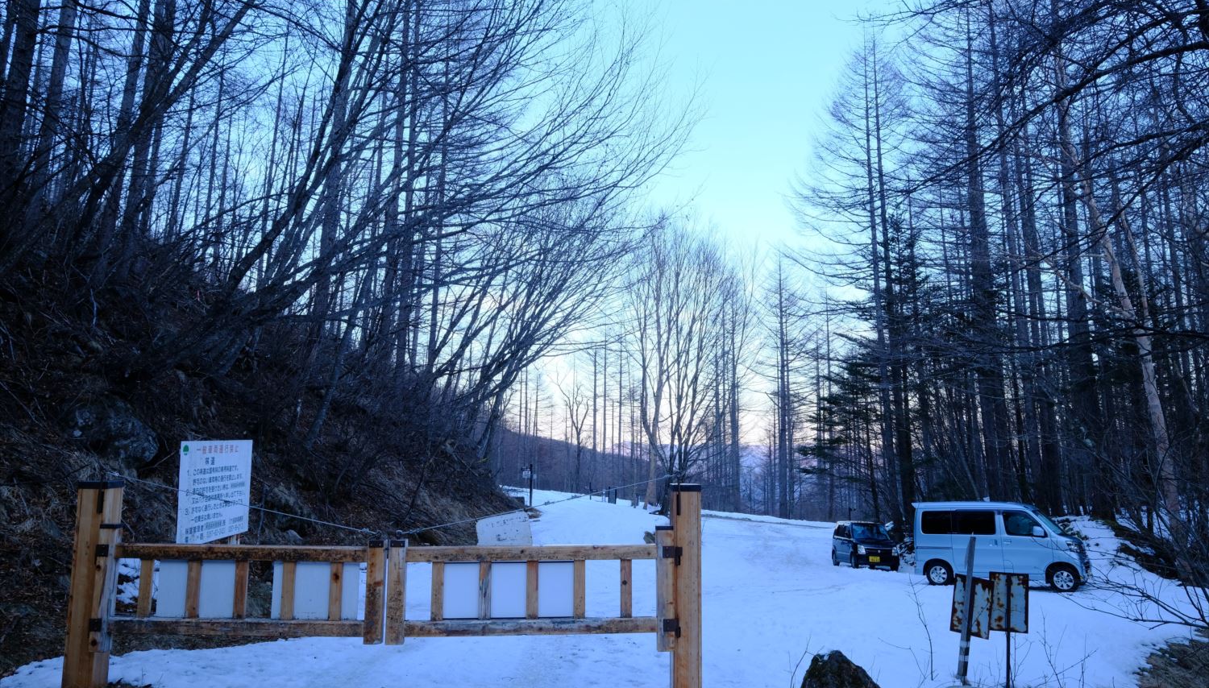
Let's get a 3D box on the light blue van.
[{"bbox_3d":[8.865,4.470,18.064,3.395,1.880,1.475,-6,-12,29],"label":"light blue van"}]

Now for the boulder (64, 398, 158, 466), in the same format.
[{"bbox_3d":[-5.317,0.938,8.700,1.000,0.780,0.800,4,-8,-30],"label":"boulder"}]

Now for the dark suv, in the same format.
[{"bbox_3d":[9.440,7.300,29.330,1.475,1.645,3.395,1,-11,0],"label":"dark suv"}]

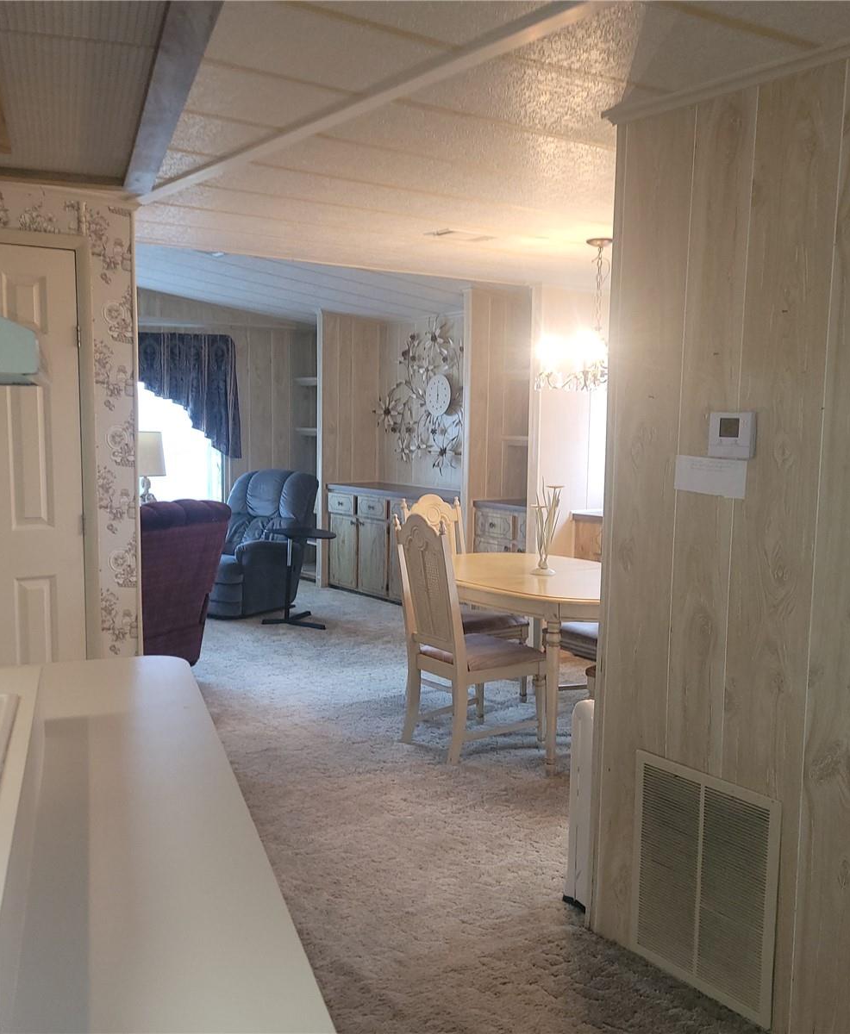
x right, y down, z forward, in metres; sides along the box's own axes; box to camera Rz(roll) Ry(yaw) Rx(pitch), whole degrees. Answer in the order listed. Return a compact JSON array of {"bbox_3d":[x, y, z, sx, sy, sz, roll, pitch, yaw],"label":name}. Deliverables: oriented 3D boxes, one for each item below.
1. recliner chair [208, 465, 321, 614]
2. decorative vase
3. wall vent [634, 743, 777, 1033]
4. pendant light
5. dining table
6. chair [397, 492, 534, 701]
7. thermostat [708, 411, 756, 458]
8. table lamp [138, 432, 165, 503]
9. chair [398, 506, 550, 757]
[{"bbox_3d":[-1.426,0.154,7.867,0.860,1.010,0.940,5,7,32],"label":"recliner chair"},{"bbox_3d":[0.560,0.054,4.810,0.120,0.430,0.130,-3,8,-35],"label":"decorative vase"},{"bbox_3d":[0.717,0.948,2.695,0.015,0.573,0.468,-3,8,-35],"label":"wall vent"},{"bbox_3d":[0.798,-0.921,4.750,0.580,0.700,0.580,-3,8,-35],"label":"pendant light"},{"bbox_3d":[0.569,0.641,4.874,0.960,0.750,1.420,-3,7,-30],"label":"dining table"},{"bbox_3d":[0.188,0.420,5.415,0.480,1.060,0.600,-3,8,-35],"label":"chair"},{"bbox_3d":[0.754,-0.199,2.534,0.025,0.108,0.125,-3,8,-35],"label":"thermostat"},{"bbox_3d":[-2.134,-0.324,7.908,0.320,0.680,0.320,-3,8,-35],"label":"table lamp"},{"bbox_3d":[0.213,0.501,4.682,0.600,1.060,0.480,-3,8,-35],"label":"chair"}]

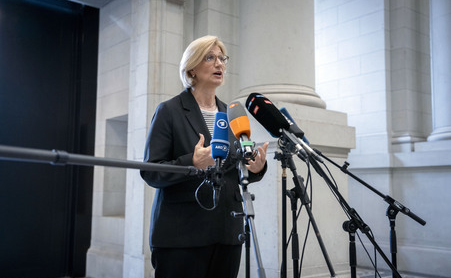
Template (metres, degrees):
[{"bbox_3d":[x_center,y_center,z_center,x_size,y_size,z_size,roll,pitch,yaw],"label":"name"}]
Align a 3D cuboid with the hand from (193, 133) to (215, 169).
[{"bbox_3d":[-0.073,0.057,2.200,0.140,0.157,0.090,-1,-6,14],"label":"hand"}]

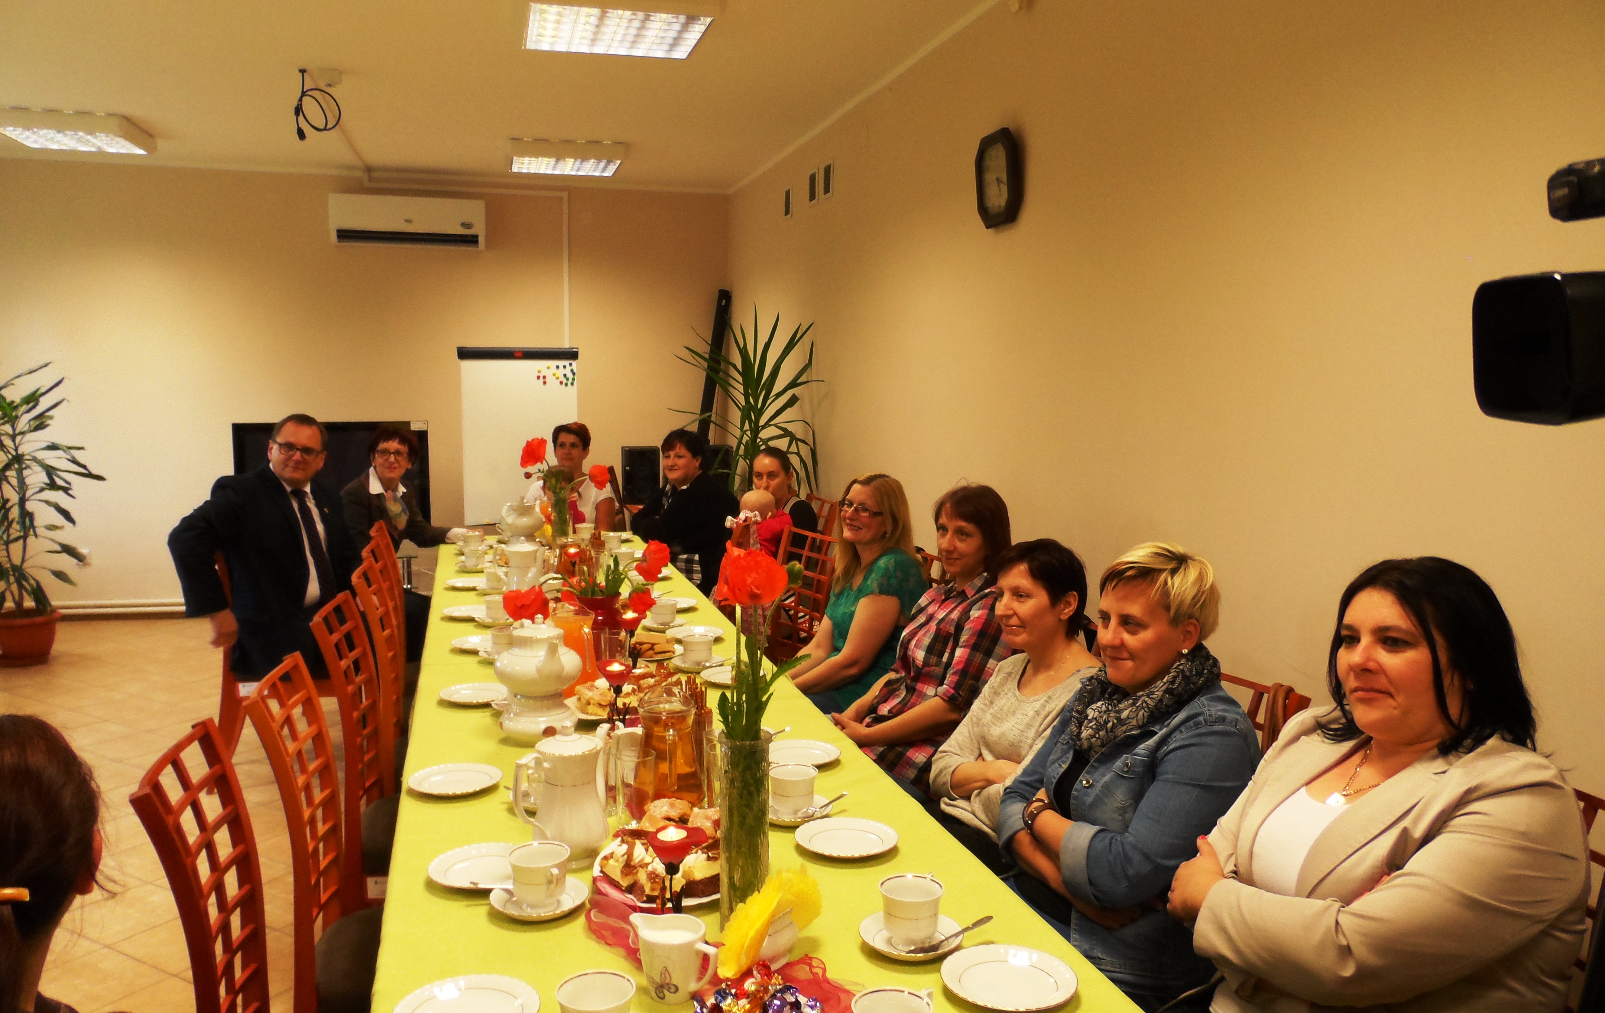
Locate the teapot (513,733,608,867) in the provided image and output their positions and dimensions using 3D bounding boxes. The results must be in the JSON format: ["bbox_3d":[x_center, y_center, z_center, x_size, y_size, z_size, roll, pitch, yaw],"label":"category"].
[{"bbox_3d":[-0.367,0.449,1.747,0.178,0.222,0.120,-7,10,-45],"label":"teapot"}]

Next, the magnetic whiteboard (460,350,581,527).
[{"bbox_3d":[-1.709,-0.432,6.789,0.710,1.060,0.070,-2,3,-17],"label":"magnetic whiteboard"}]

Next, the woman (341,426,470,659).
[{"bbox_3d":[-1.688,0.311,4.743,0.560,1.300,0.780,-4,7,-31],"label":"woman"}]

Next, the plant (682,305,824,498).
[{"bbox_3d":[-0.268,-0.105,5.801,0.760,1.850,0.760,-2,7,-17],"label":"plant"}]

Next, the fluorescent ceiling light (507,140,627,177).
[{"bbox_3d":[-1.381,-2.012,6.463,0.630,0.088,0.630,-2,7,-17],"label":"fluorescent ceiling light"}]

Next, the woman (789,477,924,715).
[{"bbox_3d":[0.045,0.532,3.100,0.740,1.231,0.480,-4,8,-29],"label":"woman"}]

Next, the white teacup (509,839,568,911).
[{"bbox_3d":[-0.358,0.512,1.526,0.085,0.070,0.100,-3,7,-24],"label":"white teacup"}]

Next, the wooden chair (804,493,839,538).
[{"bbox_3d":[-0.112,0.445,5.142,0.500,0.960,0.410,-3,7,-24],"label":"wooden chair"}]

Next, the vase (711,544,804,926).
[{"bbox_3d":[-0.068,0.318,1.525,0.135,0.535,0.125,-2,7,-17],"label":"vase"}]

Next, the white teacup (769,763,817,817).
[{"bbox_3d":[-0.020,0.491,1.915,0.084,0.075,0.103,-7,10,-45],"label":"white teacup"}]

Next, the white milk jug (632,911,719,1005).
[{"bbox_3d":[-0.158,0.559,1.372,0.122,0.091,0.080,3,7,23],"label":"white milk jug"}]

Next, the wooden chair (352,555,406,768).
[{"bbox_3d":[-1.007,0.647,3.242,0.500,0.960,0.410,-1,6,-14],"label":"wooden chair"}]

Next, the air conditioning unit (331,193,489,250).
[{"bbox_3d":[-2.516,-1.812,7.130,0.925,0.310,0.220,-2,6,-17],"label":"air conditioning unit"}]

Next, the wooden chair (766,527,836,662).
[{"bbox_3d":[-0.186,0.572,3.961,0.500,0.960,0.410,-3,7,-24],"label":"wooden chair"}]

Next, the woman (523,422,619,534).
[{"bbox_3d":[-1.124,0.232,5.536,0.480,1.290,0.720,-1,6,-14],"label":"woman"}]

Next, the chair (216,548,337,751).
[{"bbox_3d":[-1.947,0.538,4.237,0.500,0.960,0.410,-1,6,-11],"label":"chair"}]

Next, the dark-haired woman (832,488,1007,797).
[{"bbox_3d":[0.205,0.562,2.729,0.710,1.240,0.500,-3,7,-24],"label":"dark-haired woman"}]

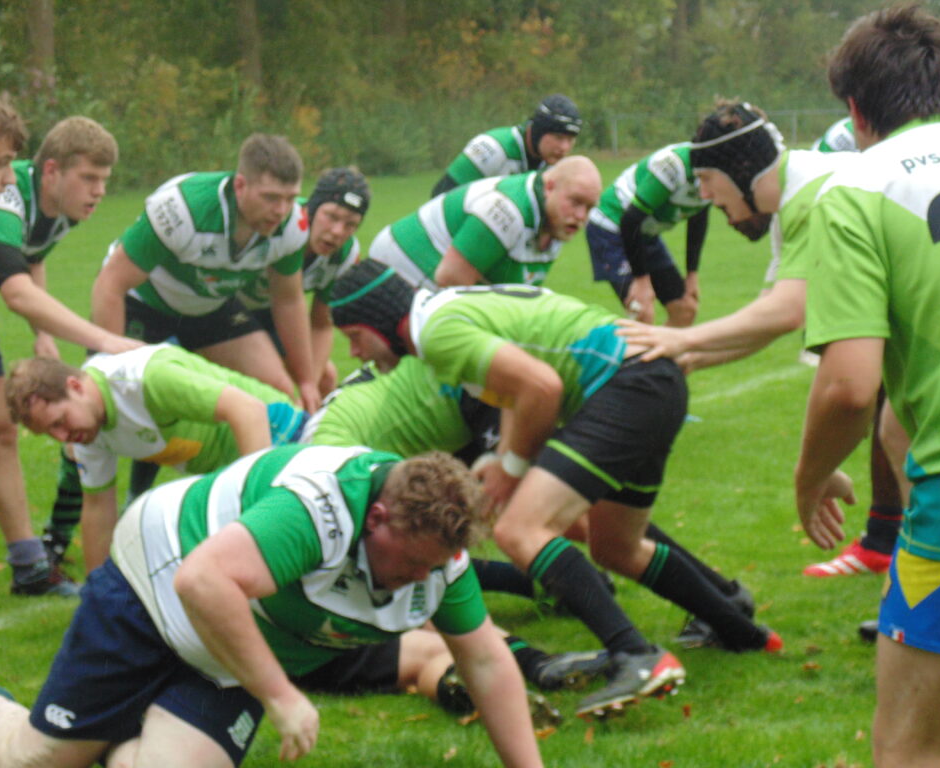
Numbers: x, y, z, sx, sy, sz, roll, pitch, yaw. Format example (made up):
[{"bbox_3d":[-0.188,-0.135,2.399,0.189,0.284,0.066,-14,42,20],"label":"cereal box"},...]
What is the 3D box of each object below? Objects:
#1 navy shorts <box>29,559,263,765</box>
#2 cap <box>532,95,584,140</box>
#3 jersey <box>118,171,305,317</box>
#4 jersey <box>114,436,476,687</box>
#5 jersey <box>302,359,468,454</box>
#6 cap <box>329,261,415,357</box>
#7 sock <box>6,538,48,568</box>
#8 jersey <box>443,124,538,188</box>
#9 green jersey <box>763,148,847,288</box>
[{"bbox_3d":[-0.632,0.540,5.700,0.420,0.370,0.360,-7,28,-44],"label":"navy shorts"},{"bbox_3d":[0.304,-0.927,10.200,0.190,0.200,0.230,-5,27,-37],"label":"cap"},{"bbox_3d":[-0.685,-0.371,7.650,0.530,0.340,0.630,-3,-27,-30],"label":"jersey"},{"bbox_3d":[-0.329,0.339,5.500,0.580,0.400,0.670,-4,-15,-38],"label":"jersey"},{"bbox_3d":[-0.200,0.072,7.300,0.520,0.320,0.460,-2,4,29],"label":"jersey"},{"bbox_3d":[-0.243,-0.186,7.150,0.225,0.215,0.180,-40,7,0],"label":"cap"},{"bbox_3d":[-1.290,0.503,8.450,0.125,0.110,0.105,-10,7,16],"label":"sock"},{"bbox_3d":[0.062,-0.803,10.900,0.460,0.330,0.540,-7,-25,-46],"label":"jersey"},{"bbox_3d":[0.974,-0.271,7.050,0.400,0.660,0.540,-38,3,5],"label":"green jersey"}]

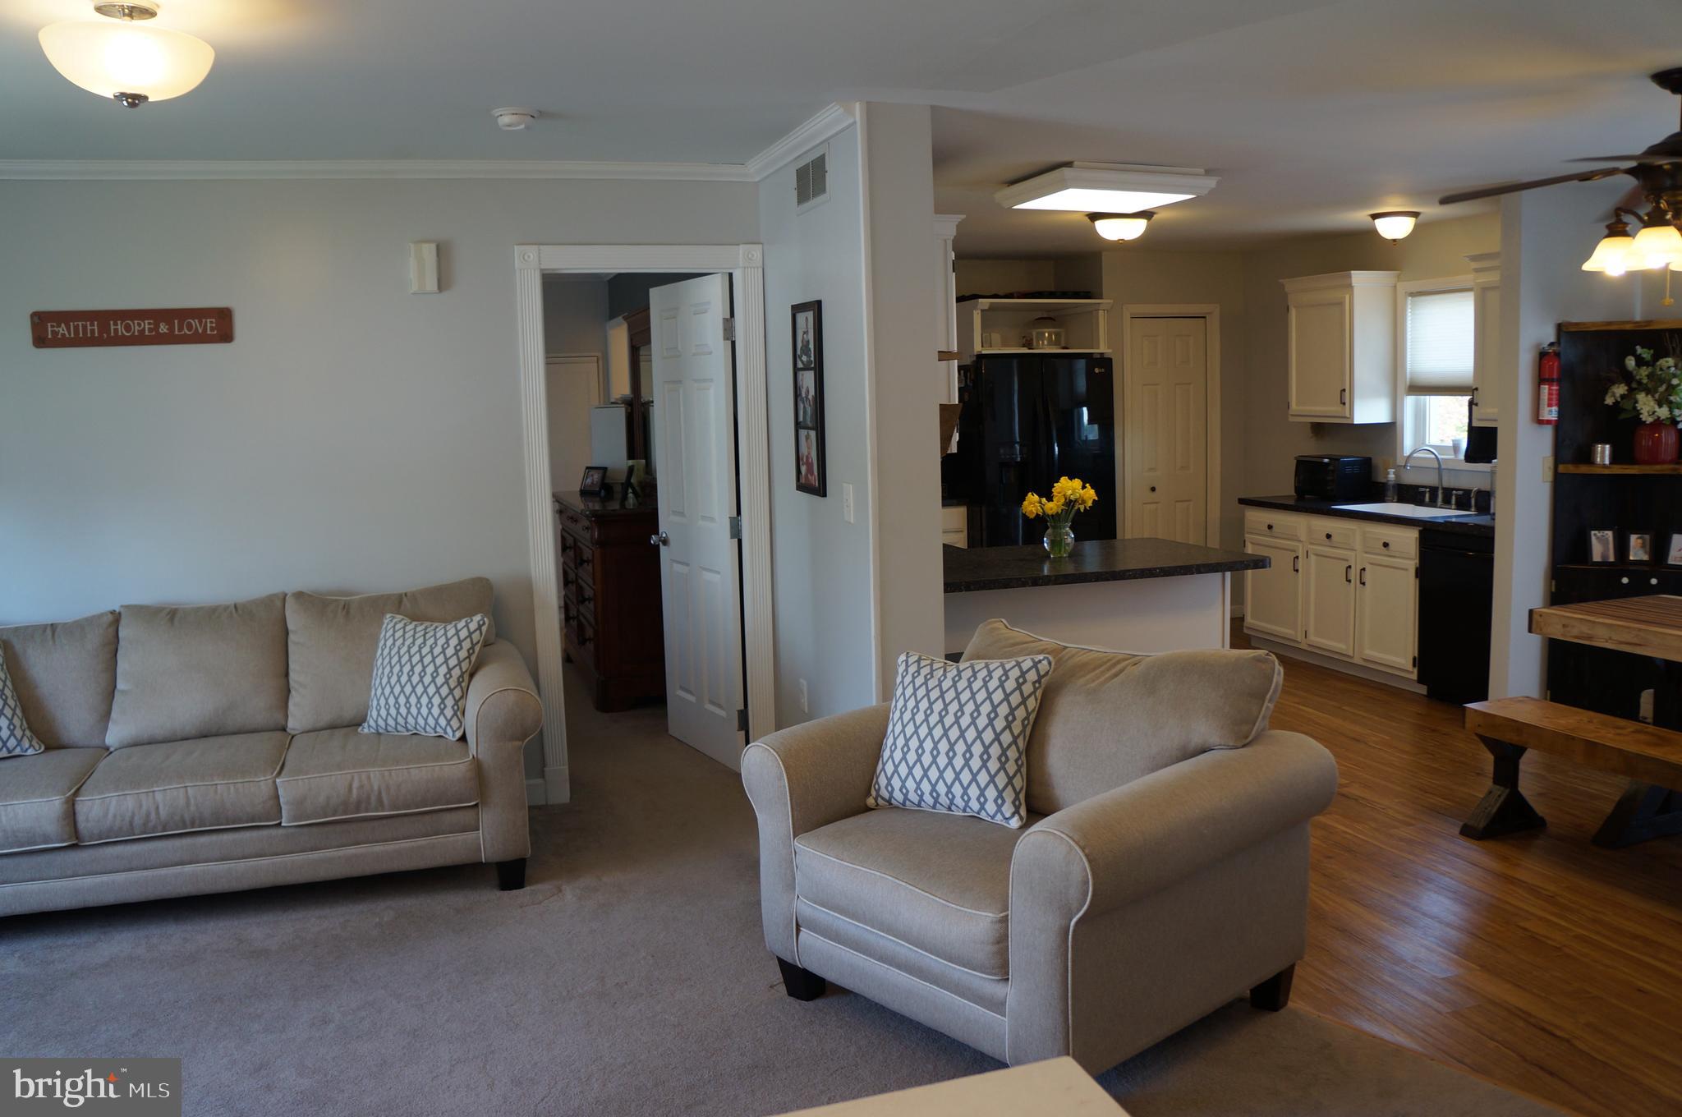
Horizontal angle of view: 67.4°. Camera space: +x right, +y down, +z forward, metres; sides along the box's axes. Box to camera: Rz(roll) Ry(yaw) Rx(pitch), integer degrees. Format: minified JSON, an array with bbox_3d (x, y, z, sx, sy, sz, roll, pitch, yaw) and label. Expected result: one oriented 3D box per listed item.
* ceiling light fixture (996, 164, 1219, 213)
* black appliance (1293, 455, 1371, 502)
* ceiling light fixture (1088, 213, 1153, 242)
[{"bbox_3d":[1.107,-1.541,5.279,0.725,0.100,0.690,-4,7,-17],"label":"ceiling light fixture"},{"bbox_3d":[2.753,-0.451,7.018,0.280,0.235,0.380,-4,8,-20],"label":"black appliance"},{"bbox_3d":[1.333,-1.570,5.986,0.340,0.150,0.340,-4,8,-20],"label":"ceiling light fixture"}]

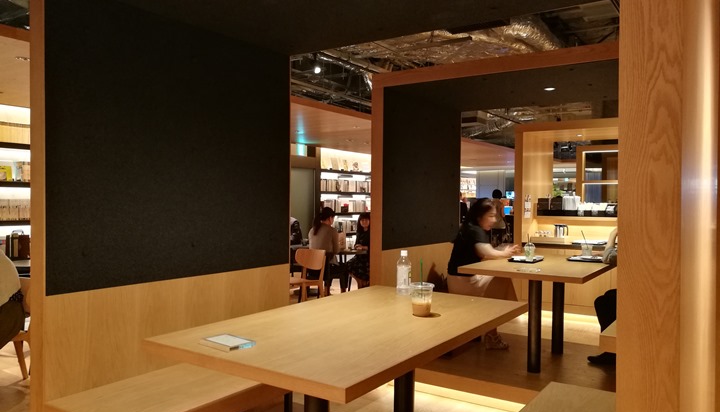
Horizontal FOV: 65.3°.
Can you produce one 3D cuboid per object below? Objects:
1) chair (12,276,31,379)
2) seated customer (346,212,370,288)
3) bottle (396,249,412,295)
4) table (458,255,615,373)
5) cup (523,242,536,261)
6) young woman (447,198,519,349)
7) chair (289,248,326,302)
[{"bbox_3d":[-2.605,0.923,3.961,0.520,0.790,0.490,0,1,-44],"label":"chair"},{"bbox_3d":[0.026,0.682,7.228,0.470,1.220,0.720,1,1,34],"label":"seated customer"},{"bbox_3d":[0.218,0.323,2.743,0.068,0.211,0.068,1,1,34],"label":"bottle"},{"bbox_3d":[1.364,0.777,4.103,0.805,0.720,1.390,1,1,34],"label":"table"},{"bbox_3d":[1.266,0.334,4.179,0.090,0.134,0.090,1,1,34],"label":"cup"},{"bbox_3d":[1.007,0.534,4.561,0.660,1.190,0.480,1,1,34],"label":"young woman"},{"bbox_3d":[-0.745,0.901,6.541,0.520,0.790,0.490,0,1,-44],"label":"chair"}]

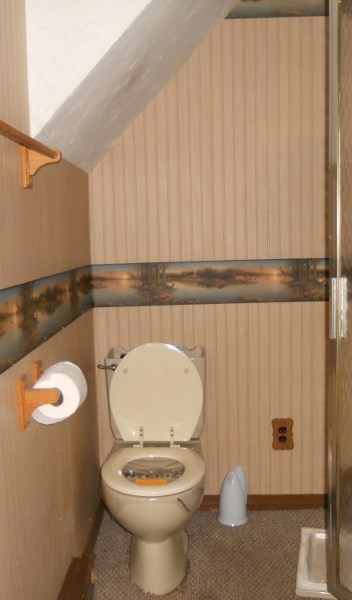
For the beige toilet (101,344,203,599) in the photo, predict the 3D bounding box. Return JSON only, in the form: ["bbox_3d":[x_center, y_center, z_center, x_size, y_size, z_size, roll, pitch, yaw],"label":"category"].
[{"bbox_3d":[-0.079,0.582,2.334,0.410,0.775,0.700,-1,6,2],"label":"beige toilet"}]

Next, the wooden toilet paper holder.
[{"bbox_3d":[-0.335,0.250,1.640,0.100,0.132,0.205,-1,6,2],"label":"wooden toilet paper holder"}]

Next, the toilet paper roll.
[{"bbox_3d":[-0.303,0.244,1.650,0.123,0.123,0.112,-1,6,2],"label":"toilet paper roll"}]

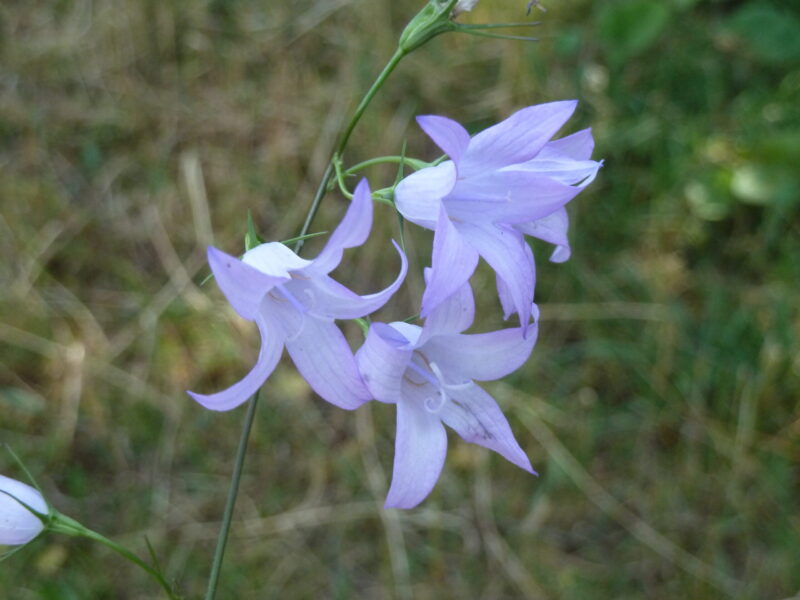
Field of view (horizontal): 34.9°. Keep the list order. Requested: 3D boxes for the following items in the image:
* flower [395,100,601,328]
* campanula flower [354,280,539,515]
[{"bbox_3d":[0.014,-0.013,0.200,0.028,0.037,0.036,6,33,40],"label":"flower"},{"bbox_3d":[0.006,0.014,0.200,0.034,0.037,0.025,-15,24,-19],"label":"campanula flower"}]

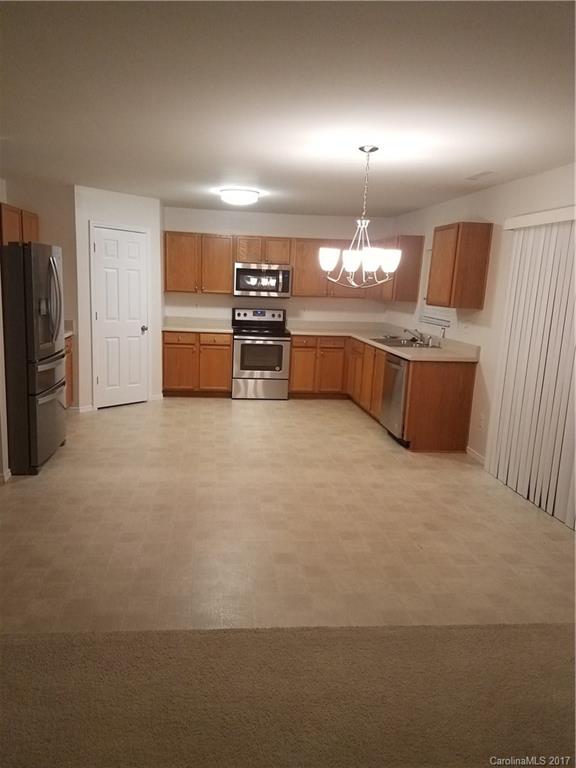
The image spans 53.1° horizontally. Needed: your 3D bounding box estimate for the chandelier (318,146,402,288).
[{"bbox_3d":[0.509,-1.094,3.839,0.571,0.896,0.571,1,11,-8],"label":"chandelier"}]

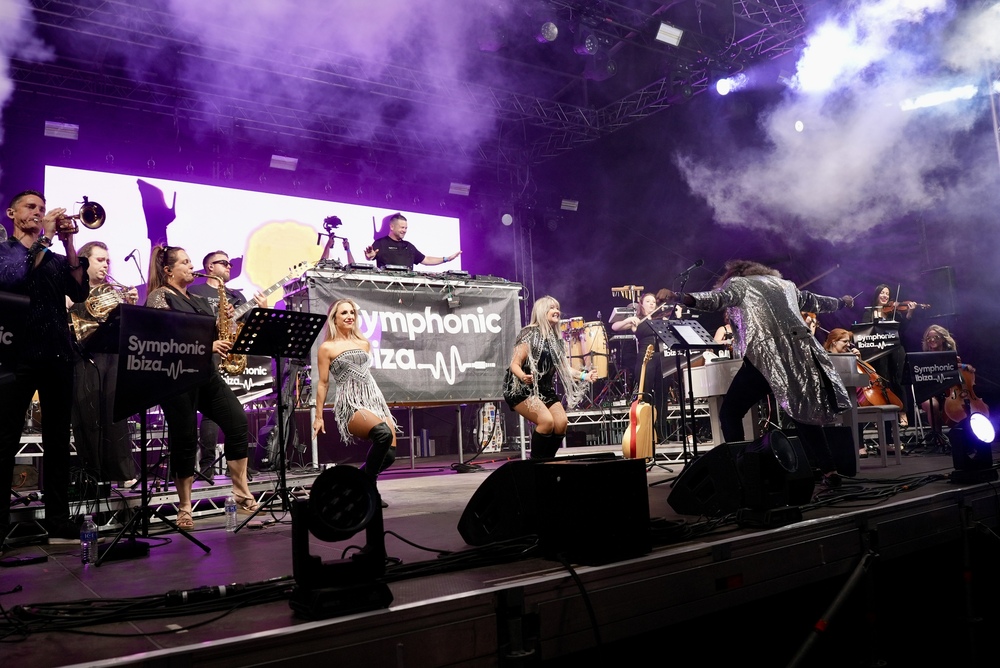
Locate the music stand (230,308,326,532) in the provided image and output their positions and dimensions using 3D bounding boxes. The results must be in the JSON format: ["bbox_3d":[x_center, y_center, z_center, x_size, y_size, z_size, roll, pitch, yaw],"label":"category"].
[{"bbox_3d":[-1.359,0.498,4.842,0.550,1.277,0.550,2,-7,-37],"label":"music stand"}]

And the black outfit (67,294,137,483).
[{"bbox_3d":[-2.922,0.401,5.720,0.360,1.460,0.460,-6,-7,30],"label":"black outfit"}]

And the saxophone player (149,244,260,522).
[{"bbox_3d":[-1.831,0.306,4.790,0.550,1.688,0.580,-6,-6,29],"label":"saxophone player"}]

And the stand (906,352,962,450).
[{"bbox_3d":[4.397,0.663,7.969,0.520,0.980,0.440,-4,-6,8],"label":"stand"}]

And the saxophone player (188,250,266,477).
[{"bbox_3d":[-2.139,0.222,6.049,0.570,1.770,0.440,2,-8,-43],"label":"saxophone player"}]

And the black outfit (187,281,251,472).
[{"bbox_3d":[-2.181,0.330,6.050,0.490,1.480,0.340,2,-8,-43],"label":"black outfit"}]

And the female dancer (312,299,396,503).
[{"bbox_3d":[-1.009,0.470,5.399,0.520,1.411,0.550,2,-7,-37],"label":"female dancer"}]

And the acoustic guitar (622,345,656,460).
[{"bbox_3d":[1.277,0.616,6.900,0.130,1.030,0.390,7,2,43],"label":"acoustic guitar"}]

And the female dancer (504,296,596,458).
[{"bbox_3d":[0.393,0.451,6.056,0.650,1.460,0.620,-7,-7,41],"label":"female dancer"}]

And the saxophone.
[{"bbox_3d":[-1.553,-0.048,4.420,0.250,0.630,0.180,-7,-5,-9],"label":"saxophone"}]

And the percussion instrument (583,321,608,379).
[{"bbox_3d":[1.184,0.197,9.600,0.350,0.720,0.350,-2,-6,0],"label":"percussion instrument"}]

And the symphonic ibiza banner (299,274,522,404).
[{"bbox_3d":[-0.760,0.077,7.531,2.380,1.170,0.060,2,-7,-37],"label":"symphonic ibiza banner"}]

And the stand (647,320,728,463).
[{"bbox_3d":[1.443,0.488,5.920,0.520,1.210,0.470,0,-7,-28],"label":"stand"}]

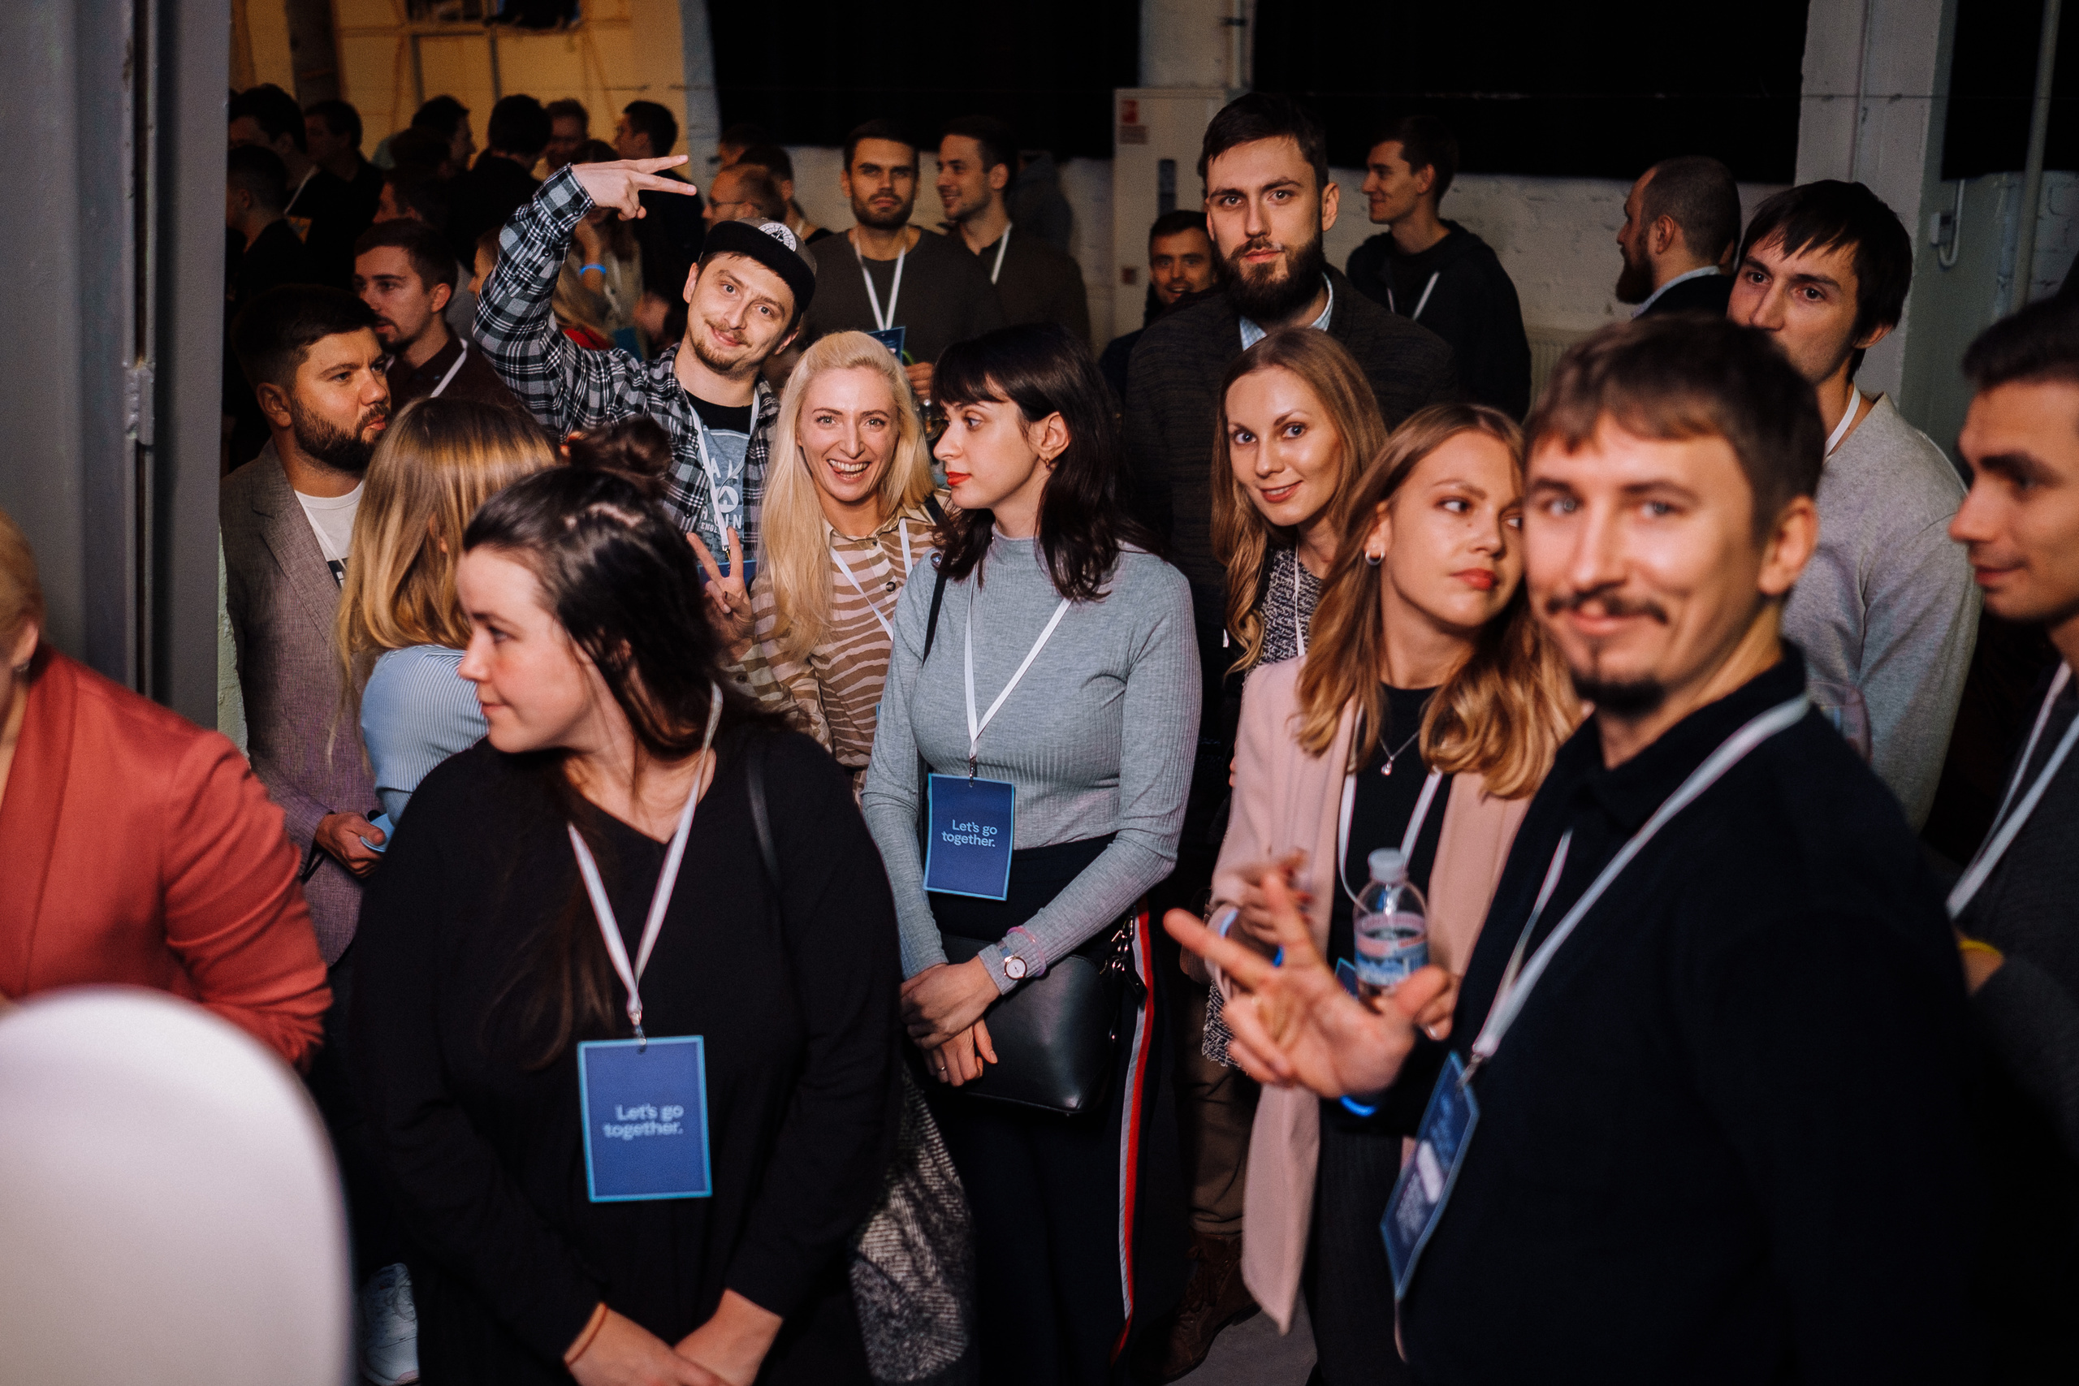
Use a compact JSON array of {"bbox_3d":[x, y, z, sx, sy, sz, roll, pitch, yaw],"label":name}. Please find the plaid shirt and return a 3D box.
[{"bbox_3d":[-0.566,-0.281,3.069,0.520,0.990,0.380,-3,17,-8],"label":"plaid shirt"}]

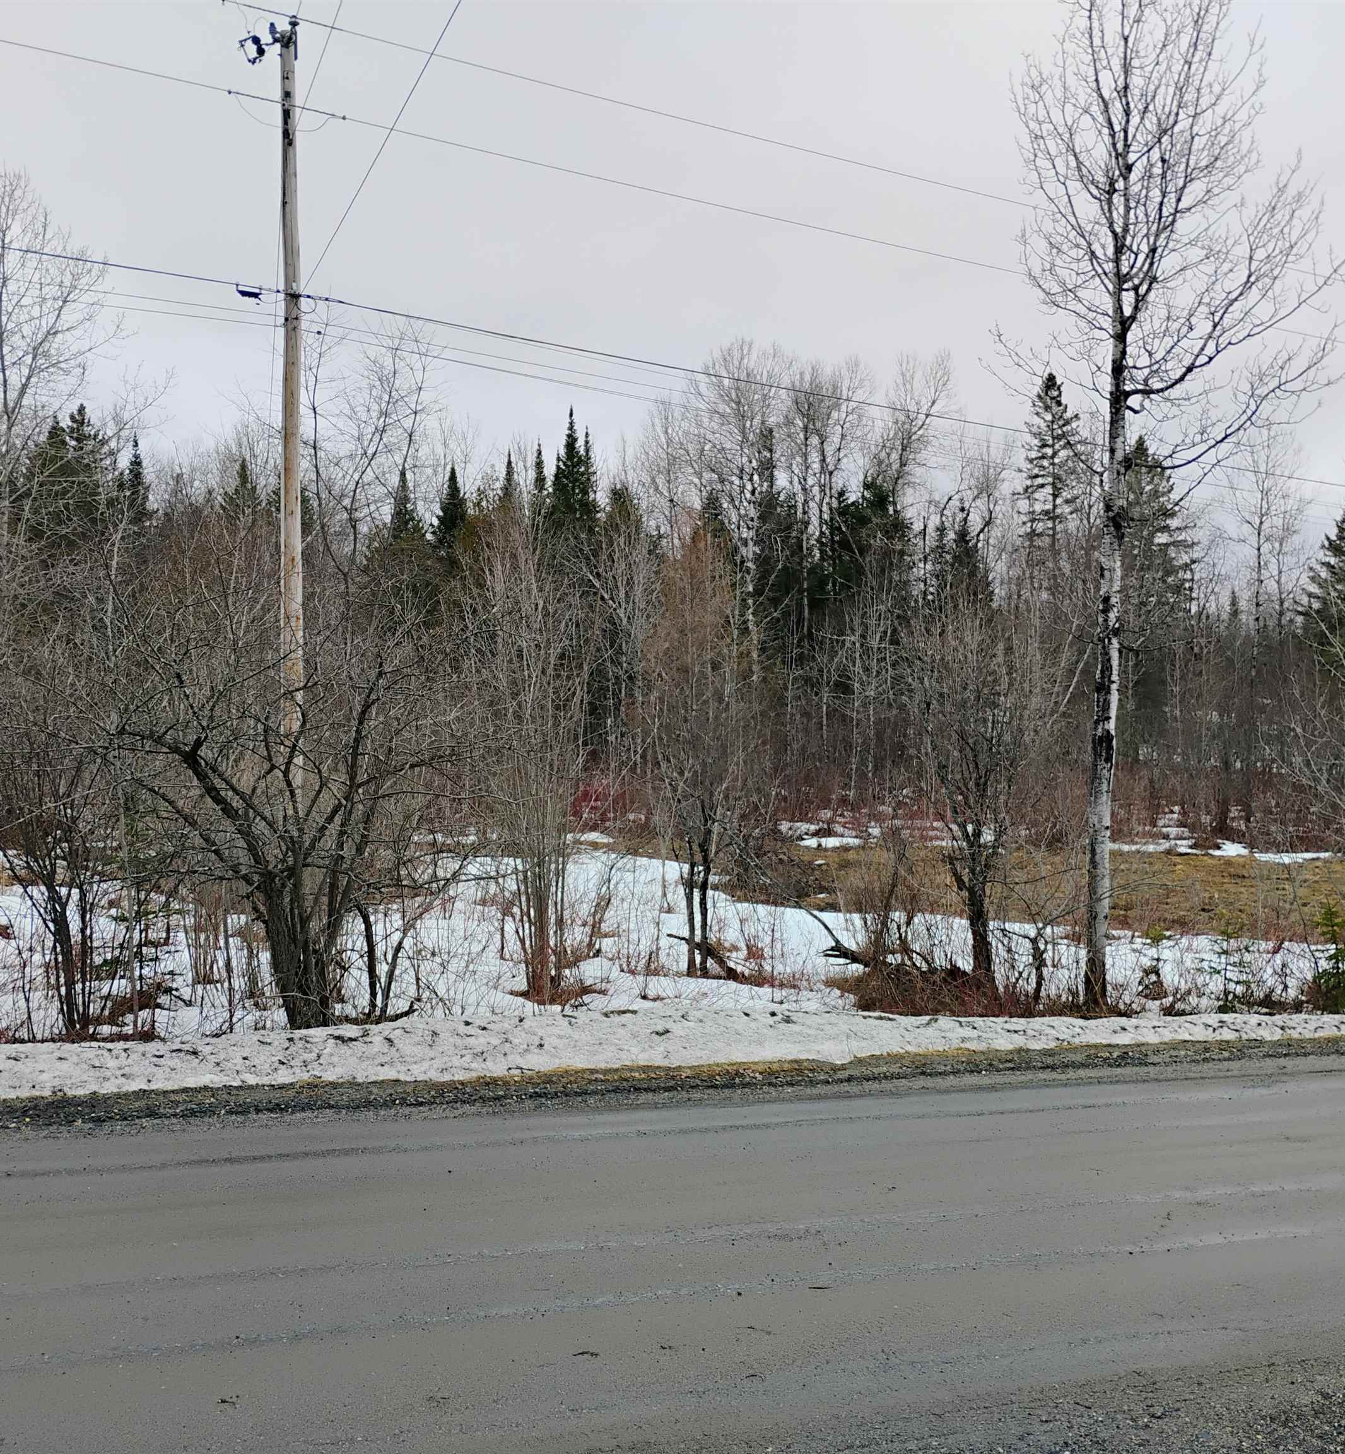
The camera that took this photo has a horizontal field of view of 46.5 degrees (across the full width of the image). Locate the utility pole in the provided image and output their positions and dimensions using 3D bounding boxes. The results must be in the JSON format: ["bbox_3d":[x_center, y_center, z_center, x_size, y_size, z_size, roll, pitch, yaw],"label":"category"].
[{"bbox_3d":[-4.819,-3.189,19.000,0.700,10.800,0.400,0,-1,-12],"label":"utility pole"}]

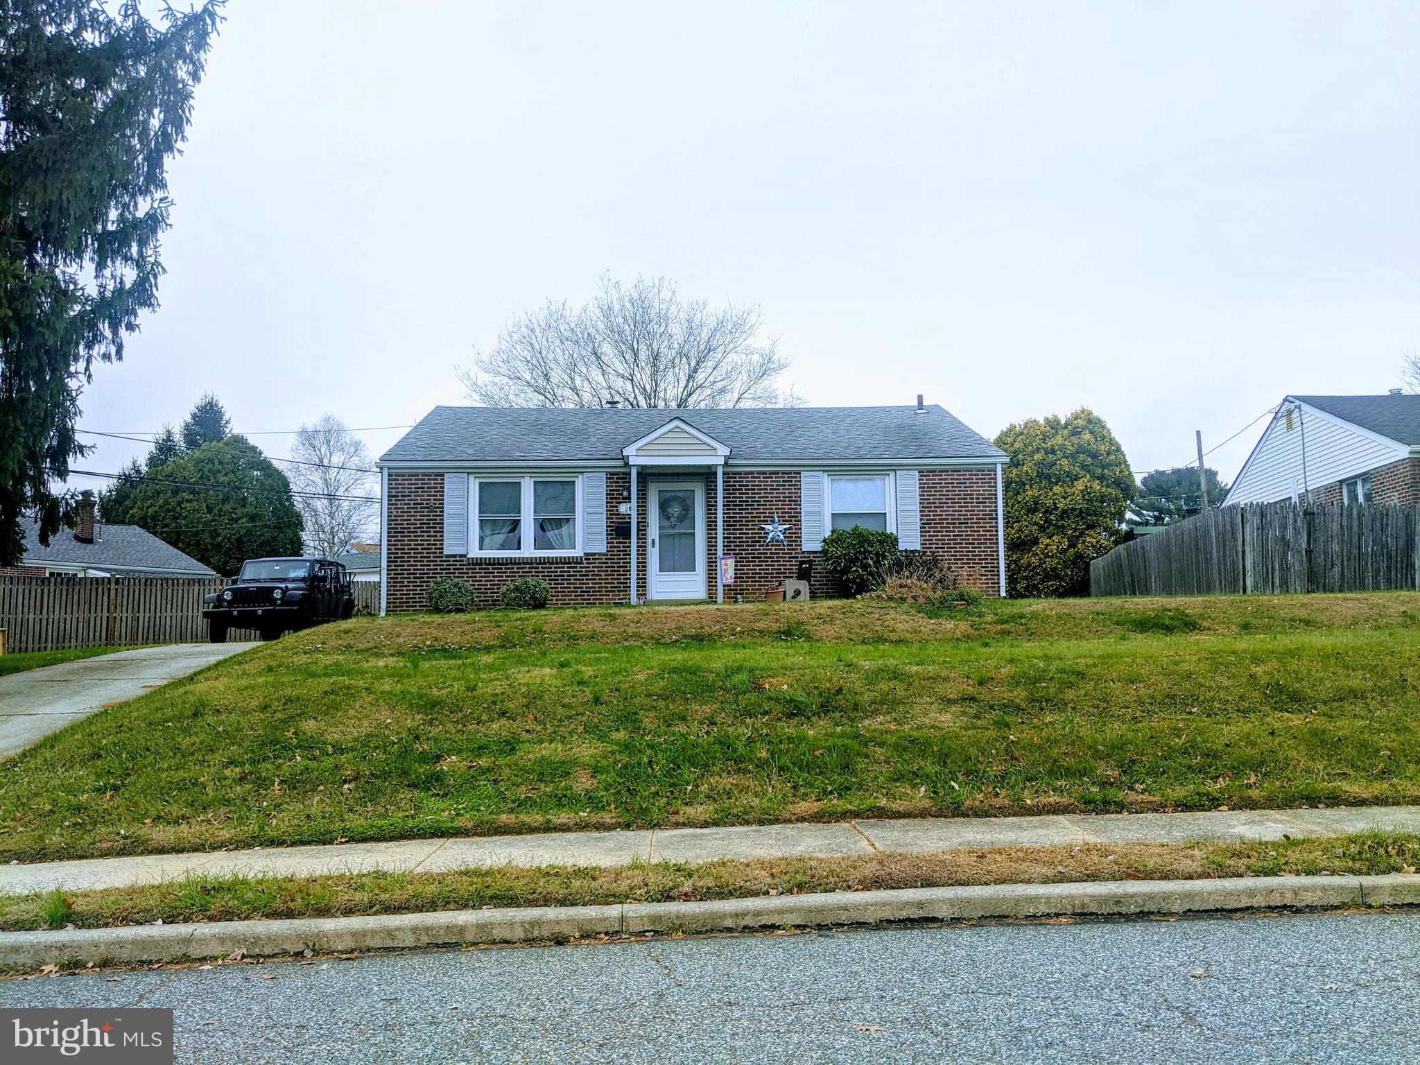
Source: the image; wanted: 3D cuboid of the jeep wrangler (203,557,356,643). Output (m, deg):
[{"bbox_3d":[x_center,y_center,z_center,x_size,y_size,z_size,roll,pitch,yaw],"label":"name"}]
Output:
[{"bbox_3d":[-9.206,1.460,24.265,1.900,1.840,4.600,0,-5,-4],"label":"jeep wrangler"}]

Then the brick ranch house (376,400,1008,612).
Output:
[{"bbox_3d":[-0.459,-0.567,23.075,10.750,4.500,9.800,0,-5,-3],"label":"brick ranch house"}]

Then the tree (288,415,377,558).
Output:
[{"bbox_3d":[-17.565,-0.309,51.558,4.600,10.409,4.600,-1,-5,0],"label":"tree"}]

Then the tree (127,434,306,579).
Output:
[{"bbox_3d":[-19.671,0.213,43.657,6.900,8.080,6.900,-1,-5,0],"label":"tree"}]

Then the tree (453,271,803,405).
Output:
[{"bbox_3d":[-2.578,-2.927,36.512,11.300,11.496,11.300,-1,-5,0],"label":"tree"}]

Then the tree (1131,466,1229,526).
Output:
[{"bbox_3d":[24.651,0.409,57.671,5.300,7.760,5.300,-1,-5,0],"label":"tree"}]

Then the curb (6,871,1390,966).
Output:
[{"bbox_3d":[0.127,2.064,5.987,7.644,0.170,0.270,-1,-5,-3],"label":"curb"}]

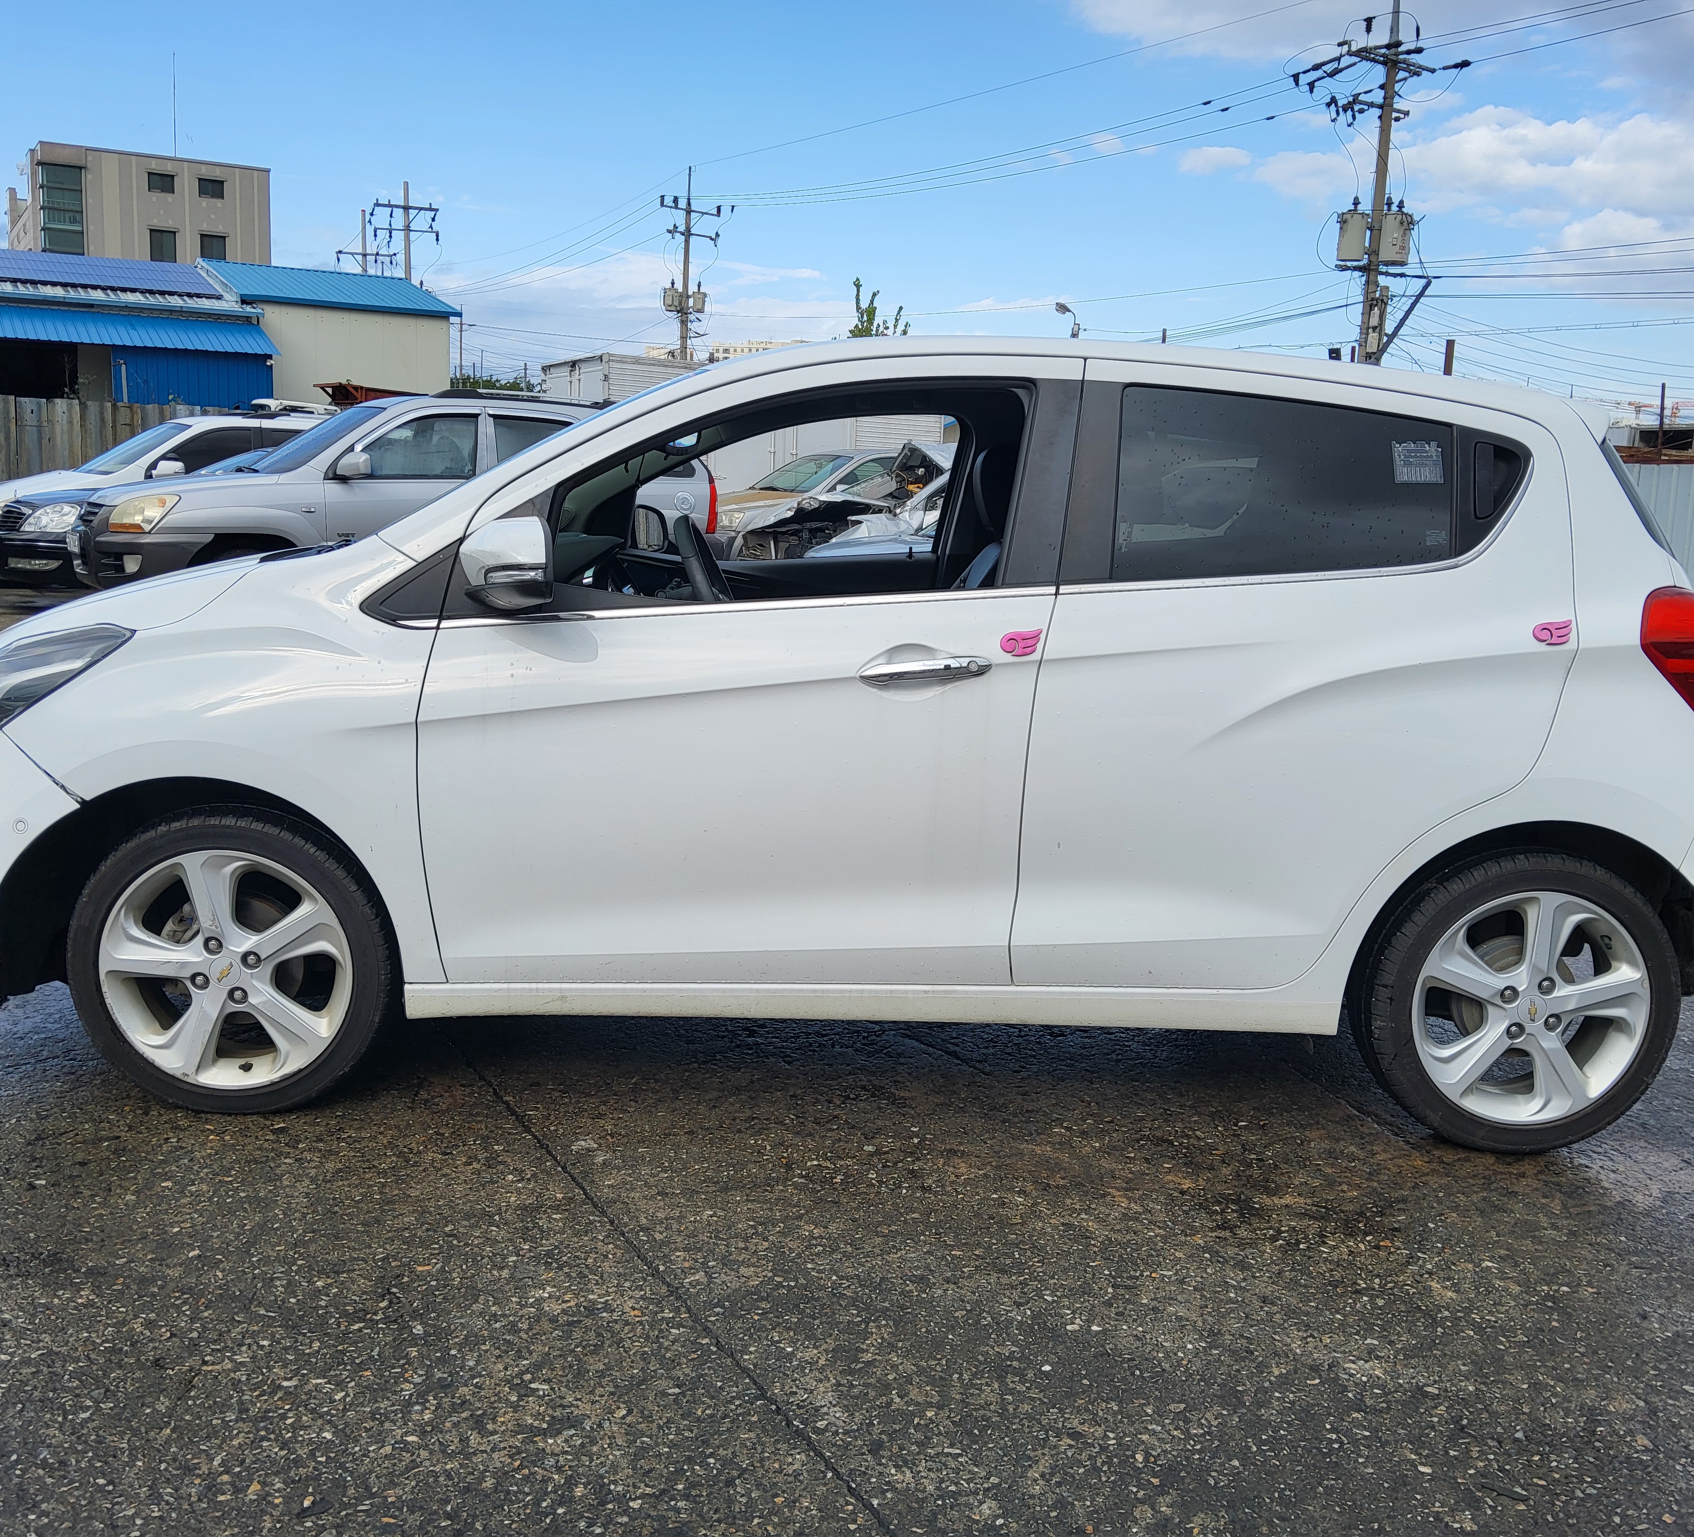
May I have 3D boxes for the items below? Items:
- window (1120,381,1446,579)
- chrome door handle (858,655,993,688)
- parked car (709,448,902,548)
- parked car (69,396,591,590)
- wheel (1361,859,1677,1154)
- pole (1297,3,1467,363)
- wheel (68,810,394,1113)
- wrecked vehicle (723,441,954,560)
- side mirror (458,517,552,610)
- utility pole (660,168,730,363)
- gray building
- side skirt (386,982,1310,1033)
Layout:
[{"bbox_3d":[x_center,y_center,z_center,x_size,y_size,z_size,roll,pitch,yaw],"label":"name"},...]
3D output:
[{"bbox_3d":[0.790,-0.500,2.786,0.621,0.358,0.035,2,-8,-2],"label":"window"},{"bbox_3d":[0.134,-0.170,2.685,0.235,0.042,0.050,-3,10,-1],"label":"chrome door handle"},{"bbox_3d":[0.080,-2.957,18.156,4.500,1.460,1.750,-4,12,-31],"label":"parked car"},{"bbox_3d":[-3.194,-1.826,11.084,4.350,1.690,1.830,-5,13,-34],"label":"parked car"},{"bbox_3d":[1.265,0.429,2.927,0.580,0.580,0.200,2,10,-2],"label":"wheel"},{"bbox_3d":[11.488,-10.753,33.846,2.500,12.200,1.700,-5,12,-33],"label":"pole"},{"bbox_3d":[-1.115,0.345,2.847,0.580,0.580,0.200,2,10,-2],"label":"wheel"},{"bbox_3d":[0.875,-2.288,14.867,4.300,1.500,1.750,-3,12,-29],"label":"wrecked vehicle"},{"bbox_3d":[-0.575,-0.346,2.588,0.145,0.155,0.210,2,10,-2],"label":"side mirror"},{"bbox_3d":[-5.750,-15.171,55.226,2.500,12.040,1.200,-3,12,-29],"label":"utility pole"},{"bbox_3d":[-45.822,-29.105,101.921,13.000,19.000,15.500,-3,12,-29],"label":"gray building"},{"bbox_3d":[0.055,0.427,2.858,1.720,0.100,0.080,2,10,-2],"label":"side skirt"}]

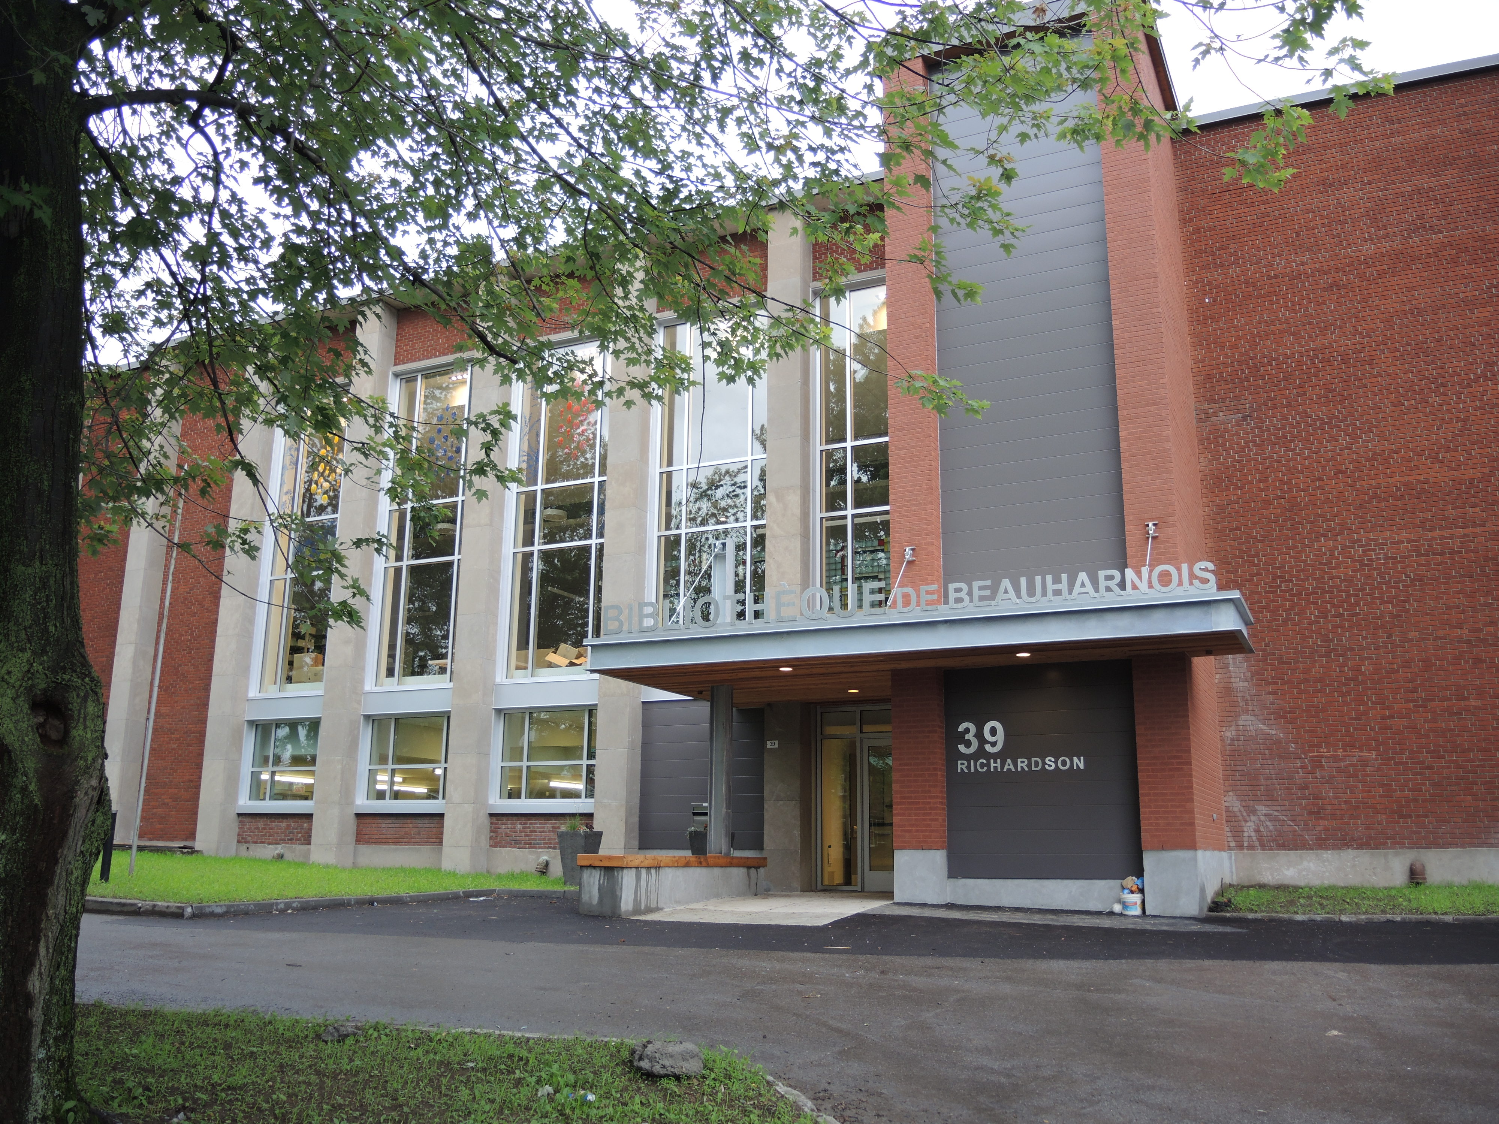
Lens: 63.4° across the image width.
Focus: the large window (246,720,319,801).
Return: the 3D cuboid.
[{"bbox_3d":[-9.599,4.197,25.555,2.652,1.711,0.250,-6,-15,25],"label":"large window"}]

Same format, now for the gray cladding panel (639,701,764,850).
[{"bbox_3d":[-0.777,3.687,21.106,2.636,2.582,0.100,-6,-15,25],"label":"gray cladding panel"}]

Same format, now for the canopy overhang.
[{"bbox_3d":[2.584,1.392,16.644,8.135,0.417,5.096,-6,-14,25],"label":"canopy overhang"}]

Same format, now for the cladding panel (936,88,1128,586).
[{"bbox_3d":[3.842,-3.424,17.153,2.535,8.346,0.100,-6,-15,25],"label":"cladding panel"}]

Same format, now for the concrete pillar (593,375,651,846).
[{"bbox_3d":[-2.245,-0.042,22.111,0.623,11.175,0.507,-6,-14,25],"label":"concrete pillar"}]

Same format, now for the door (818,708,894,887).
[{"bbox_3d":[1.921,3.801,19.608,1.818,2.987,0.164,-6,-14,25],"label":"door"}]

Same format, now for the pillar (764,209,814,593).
[{"bbox_3d":[0.706,-2.211,21.161,0.626,8.329,0.507,-6,-14,25],"label":"pillar"}]

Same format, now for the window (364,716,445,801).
[{"bbox_3d":[-6.644,3.905,24.171,2.652,1.711,0.250,-6,-15,25],"label":"window"}]

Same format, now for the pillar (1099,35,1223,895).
[{"bbox_3d":[5.688,-1.275,16.689,0.589,11.646,3.874,-6,-14,25],"label":"pillar"}]

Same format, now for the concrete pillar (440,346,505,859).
[{"bbox_3d":[-5.195,0.176,23.520,0.603,11.324,0.507,-6,-14,25],"label":"concrete pillar"}]

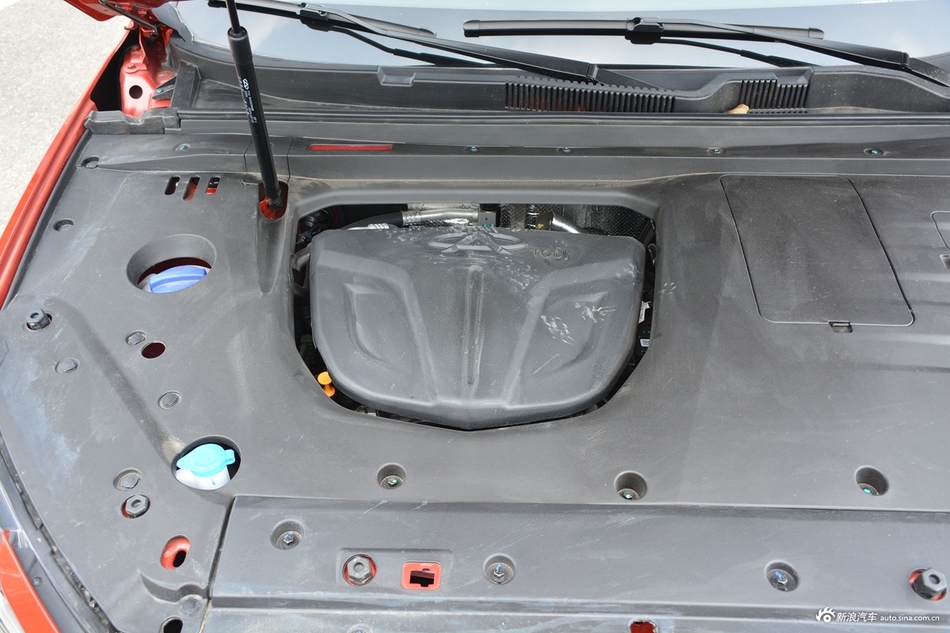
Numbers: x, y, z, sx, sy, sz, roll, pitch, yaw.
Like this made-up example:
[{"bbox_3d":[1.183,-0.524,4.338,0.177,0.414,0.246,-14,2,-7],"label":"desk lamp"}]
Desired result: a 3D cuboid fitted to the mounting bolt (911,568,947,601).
[{"bbox_3d":[0.447,0.264,0.856,0.027,0.023,0.027,1,46,0],"label":"mounting bolt"}]

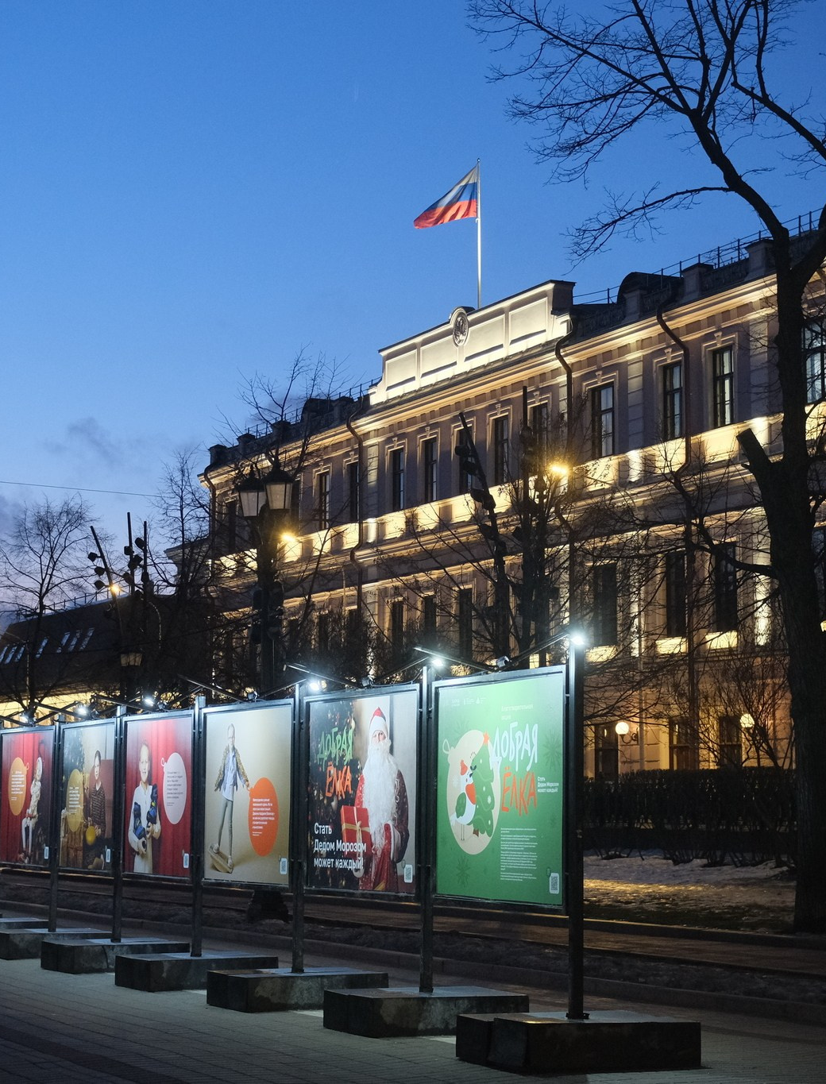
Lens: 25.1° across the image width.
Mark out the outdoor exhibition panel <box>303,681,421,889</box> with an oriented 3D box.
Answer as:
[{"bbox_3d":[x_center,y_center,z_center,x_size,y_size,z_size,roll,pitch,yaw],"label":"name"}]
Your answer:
[{"bbox_3d":[-0.418,1.979,14.587,0.070,1.570,1.700,5,-10,-32],"label":"outdoor exhibition panel"}]

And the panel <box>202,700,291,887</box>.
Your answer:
[{"bbox_3d":[-1.479,2.238,16.411,0.070,1.570,1.700,5,-10,-31],"label":"panel"}]

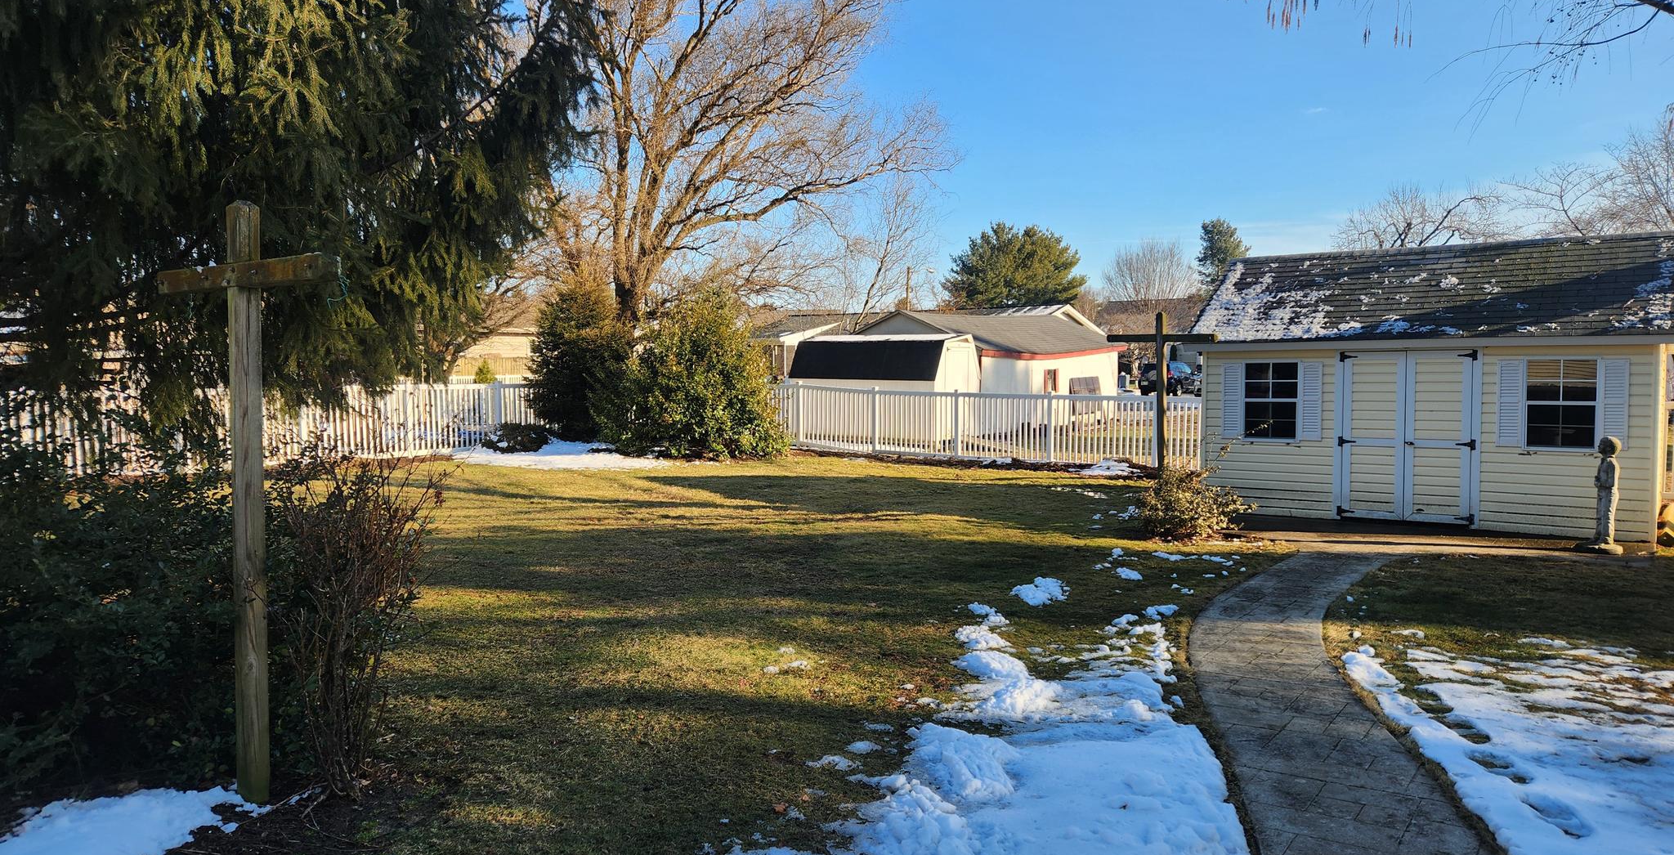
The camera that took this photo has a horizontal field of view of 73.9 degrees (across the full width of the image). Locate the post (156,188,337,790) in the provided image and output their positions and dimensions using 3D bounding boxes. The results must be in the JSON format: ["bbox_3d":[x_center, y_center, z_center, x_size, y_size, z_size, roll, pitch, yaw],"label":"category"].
[{"bbox_3d":[-2.336,0.298,4.418,1.230,2.380,0.130,2,3,37],"label":"post"}]

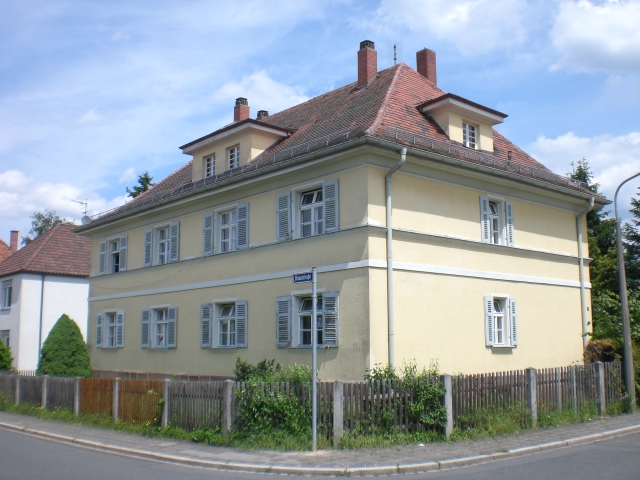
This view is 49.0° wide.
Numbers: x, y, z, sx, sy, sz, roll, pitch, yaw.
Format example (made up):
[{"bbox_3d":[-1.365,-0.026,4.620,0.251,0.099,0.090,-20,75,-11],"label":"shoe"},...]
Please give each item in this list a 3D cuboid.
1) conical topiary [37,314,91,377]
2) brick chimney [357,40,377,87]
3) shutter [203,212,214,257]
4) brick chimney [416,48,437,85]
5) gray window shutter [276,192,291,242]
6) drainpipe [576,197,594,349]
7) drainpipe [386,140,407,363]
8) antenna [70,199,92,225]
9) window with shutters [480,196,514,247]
[{"bbox_3d":[-8.938,3.908,24.305,1.900,2.650,1.900,7,-11,-41],"label":"conical topiary"},{"bbox_3d":[1.679,-6.096,24.526,0.519,1.830,0.427,7,-11,-41],"label":"brick chimney"},{"bbox_3d":[-3.638,-0.191,22.737,0.061,1.374,0.611,7,-11,-41],"label":"shutter"},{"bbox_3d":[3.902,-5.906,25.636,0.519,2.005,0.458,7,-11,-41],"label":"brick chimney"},{"bbox_3d":[-1.051,-0.660,19.839,0.061,1.384,0.580,7,-11,-41],"label":"gray window shutter"},{"bbox_3d":[8.995,1.713,23.555,0.173,6.218,0.488,7,-11,-41],"label":"drainpipe"},{"bbox_3d":[1.888,0.833,17.352,0.173,6.197,0.488,7,-11,-41],"label":"drainpipe"},{"bbox_3d":[-15.919,-1.861,46.700,0.900,1.800,1.550,-8,-11,41],"label":"antenna"},{"bbox_3d":[5.298,-0.532,21.041,1.598,1.404,0.204,7,-11,-41],"label":"window with shutters"}]

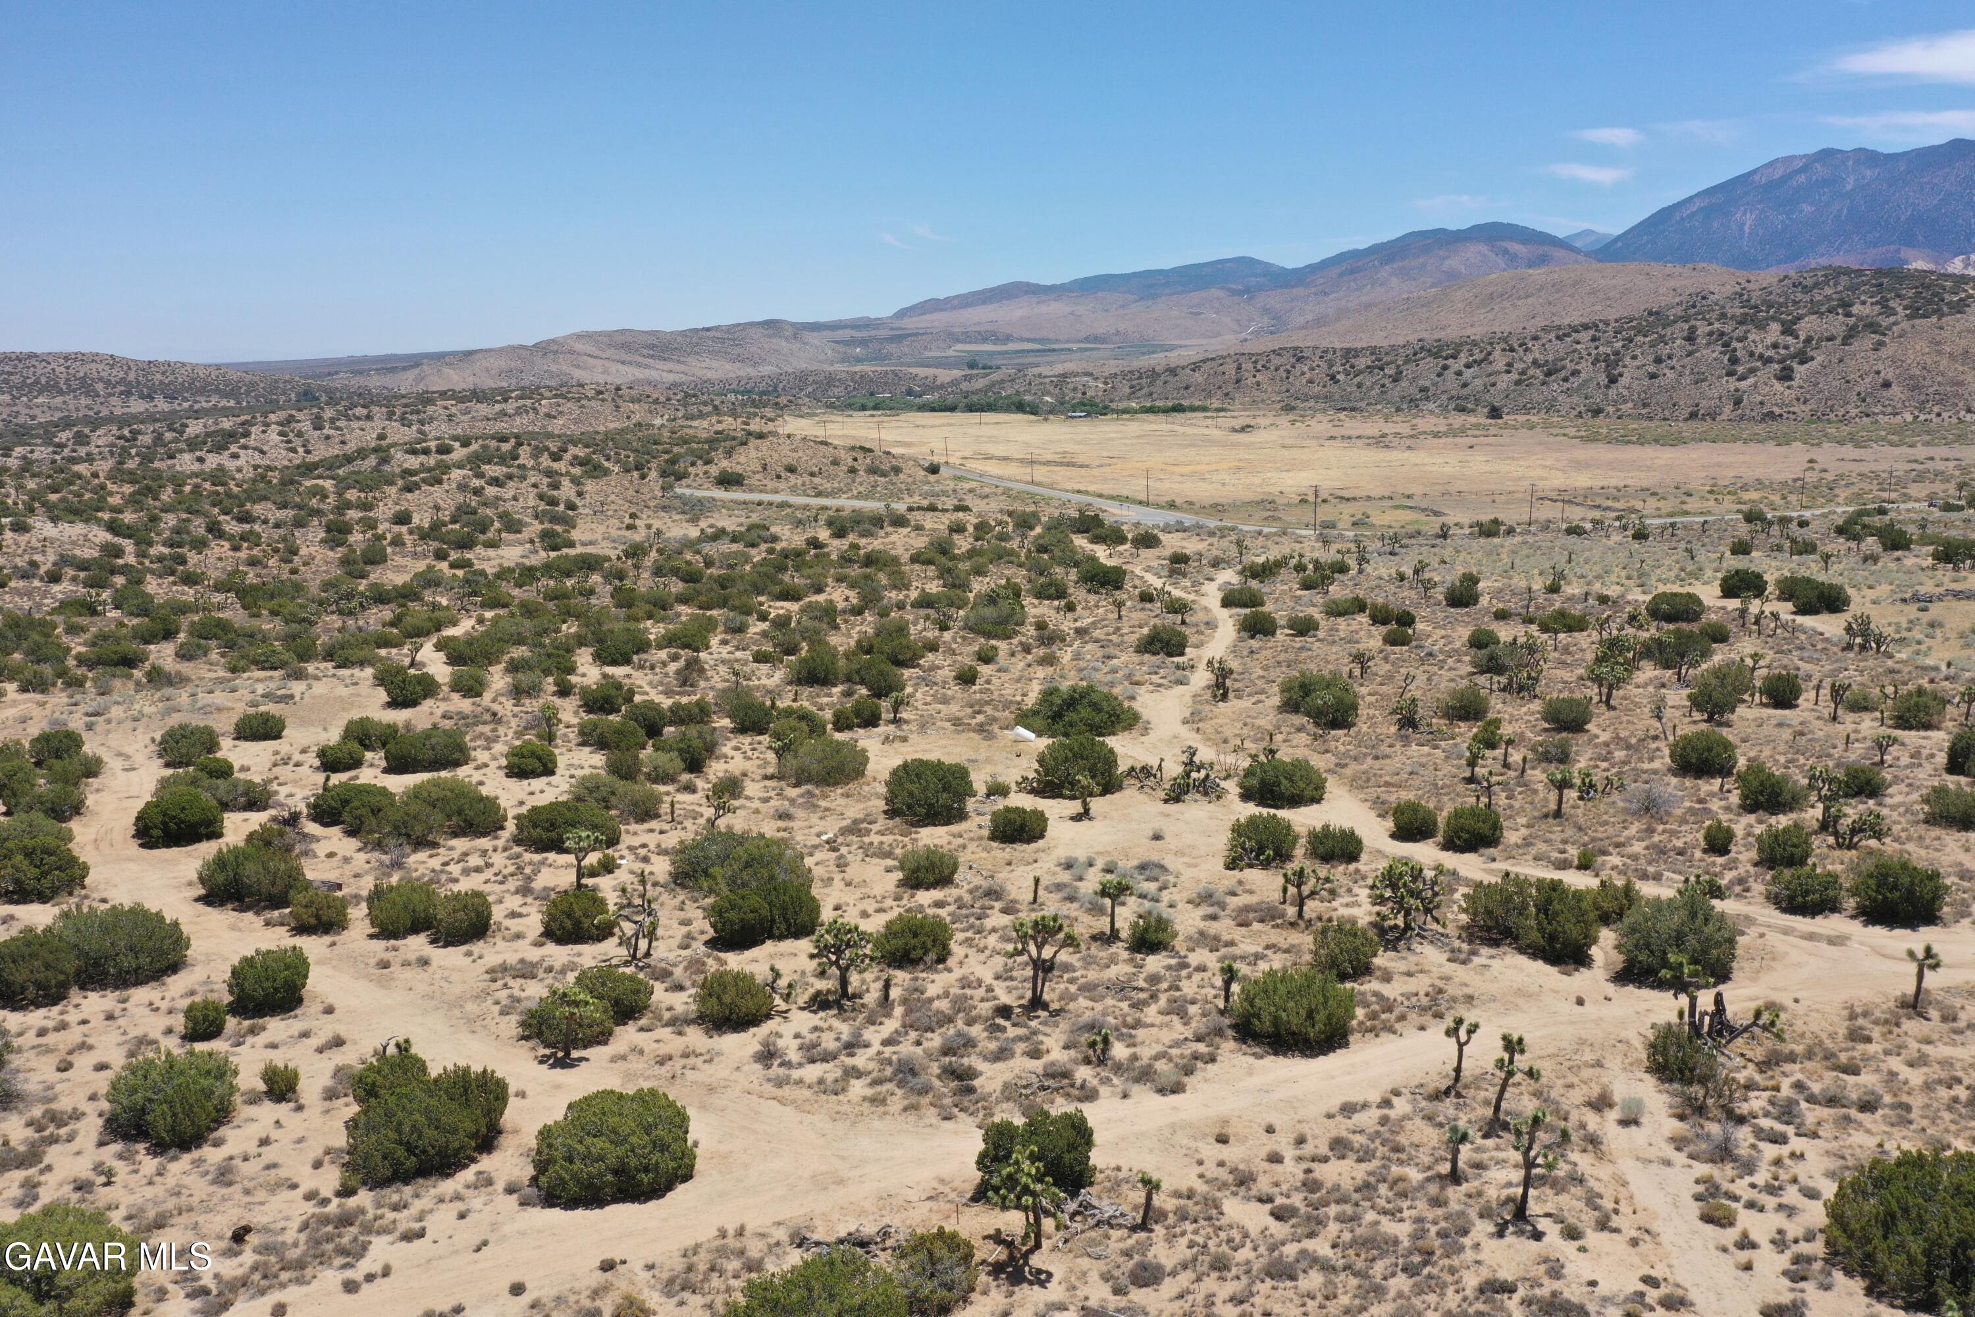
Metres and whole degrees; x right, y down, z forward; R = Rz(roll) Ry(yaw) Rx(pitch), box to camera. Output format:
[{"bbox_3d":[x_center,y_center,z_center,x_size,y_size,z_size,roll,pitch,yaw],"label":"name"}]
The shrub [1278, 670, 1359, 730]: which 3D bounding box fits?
[{"bbox_3d":[28.423,3.558,132.009,6.718,4.616,6.046,2,11,12],"label":"shrub"}]

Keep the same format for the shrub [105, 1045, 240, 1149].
[{"bbox_3d":[-31.850,17.123,60.026,4.510,3.229,4.285,-8,13,-29],"label":"shrub"}]

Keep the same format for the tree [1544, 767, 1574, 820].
[{"bbox_3d":[33.660,7.910,90.430,1.700,3.100,1.620,4,12,21],"label":"tree"}]

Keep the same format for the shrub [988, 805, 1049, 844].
[{"bbox_3d":[1.794,9.641,89.346,3.490,1.880,3.140,0,11,1],"label":"shrub"}]

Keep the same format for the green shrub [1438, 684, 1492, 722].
[{"bbox_3d":[41.804,3.842,134.499,4.363,3.106,3.927,3,12,17],"label":"green shrub"}]

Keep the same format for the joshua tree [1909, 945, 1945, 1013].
[{"bbox_3d":[41.661,14.204,68.271,1.264,3.084,1.201,6,14,32],"label":"joshua tree"}]

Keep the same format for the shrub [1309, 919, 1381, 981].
[{"bbox_3d":[15.660,12.770,67.220,3.090,2.690,2.780,2,11,14],"label":"shrub"}]

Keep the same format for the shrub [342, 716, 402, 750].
[{"bbox_3d":[-43.440,5.390,108.380,3.940,2.440,3.550,-5,12,-22],"label":"shrub"}]

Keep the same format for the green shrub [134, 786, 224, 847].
[{"bbox_3d":[-51.734,10.208,98.353,5.141,3.437,4.884,-6,13,-28],"label":"green shrub"}]

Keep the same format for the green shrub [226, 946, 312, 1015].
[{"bbox_3d":[-33.339,14.932,71.337,3.356,2.901,3.189,-6,13,-26],"label":"green shrub"}]

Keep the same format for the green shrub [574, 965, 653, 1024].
[{"bbox_3d":[-15.324,13.615,62.787,3.240,1.900,2.920,-3,12,-14],"label":"green shrub"}]

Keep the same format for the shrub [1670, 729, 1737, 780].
[{"bbox_3d":[46.371,6.002,99.376,3.970,2.630,3.770,5,12,25],"label":"shrub"}]

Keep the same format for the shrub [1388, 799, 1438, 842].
[{"bbox_3d":[27.919,10.639,100.910,3.107,2.586,2.796,3,11,16],"label":"shrub"}]

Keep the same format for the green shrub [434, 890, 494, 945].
[{"bbox_3d":[-24.560,12.170,72.110,2.670,2.630,2.410,-4,12,-19],"label":"green shrub"}]

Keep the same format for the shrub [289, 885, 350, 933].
[{"bbox_3d":[-35.843,13.431,82.432,2.950,2.255,2.802,-5,13,-24],"label":"shrub"}]

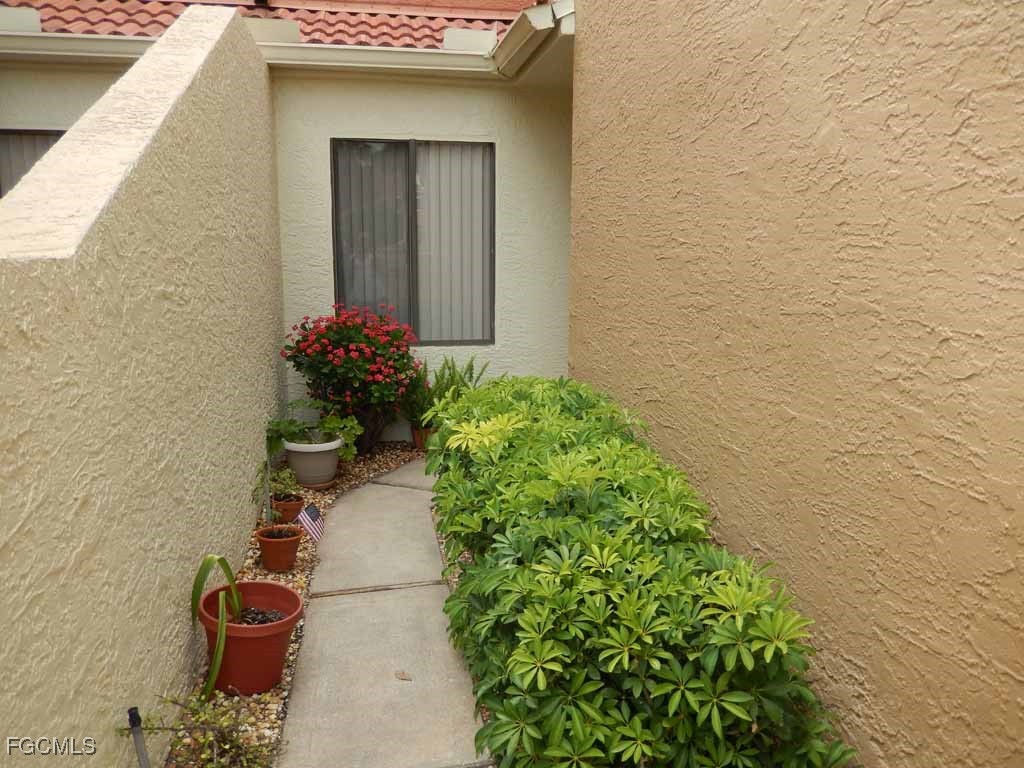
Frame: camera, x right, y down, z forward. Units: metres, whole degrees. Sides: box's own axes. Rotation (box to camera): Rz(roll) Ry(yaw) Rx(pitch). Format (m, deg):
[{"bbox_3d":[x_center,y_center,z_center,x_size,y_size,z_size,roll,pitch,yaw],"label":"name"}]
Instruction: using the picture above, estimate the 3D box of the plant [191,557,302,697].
[{"bbox_3d":[-0.864,0.781,2.413,0.345,0.400,0.370,-1,9,-10],"label":"plant"}]

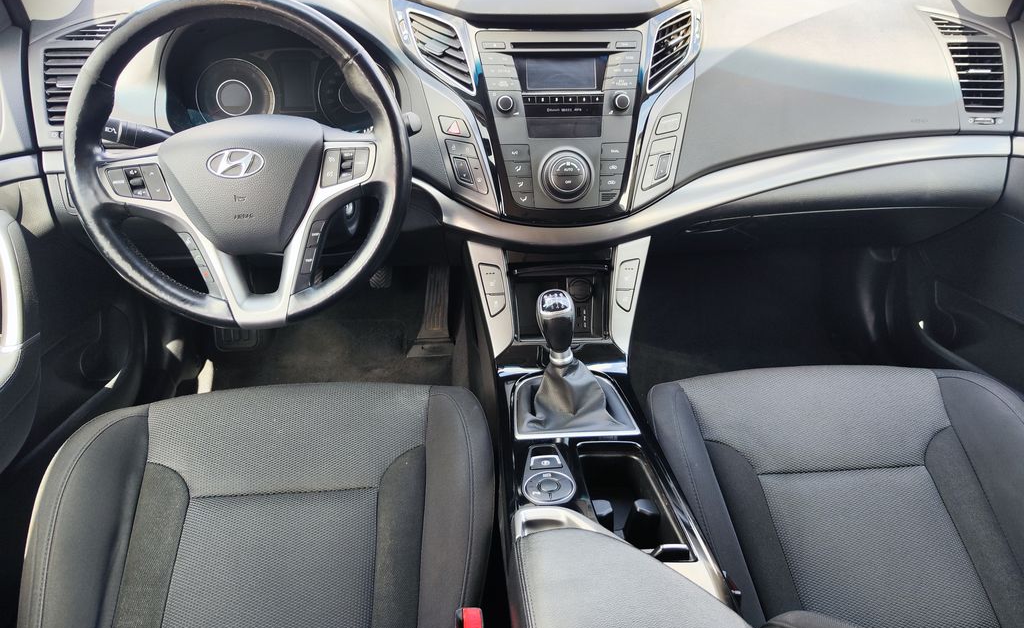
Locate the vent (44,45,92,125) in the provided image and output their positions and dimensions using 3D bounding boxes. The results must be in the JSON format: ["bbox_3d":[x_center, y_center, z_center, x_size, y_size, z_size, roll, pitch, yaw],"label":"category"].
[{"bbox_3d":[-0.605,-0.317,0.955,0.094,0.105,0.030,-2,3,-4],"label":"vent"}]

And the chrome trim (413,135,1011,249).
[{"bbox_3d":[0.328,-0.175,0.953,0.919,0.080,0.121,-6,36,-10],"label":"chrome trim"}]

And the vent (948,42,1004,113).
[{"bbox_3d":[0.699,-0.354,1.026,0.080,0.100,0.030,-2,-4,-5],"label":"vent"}]

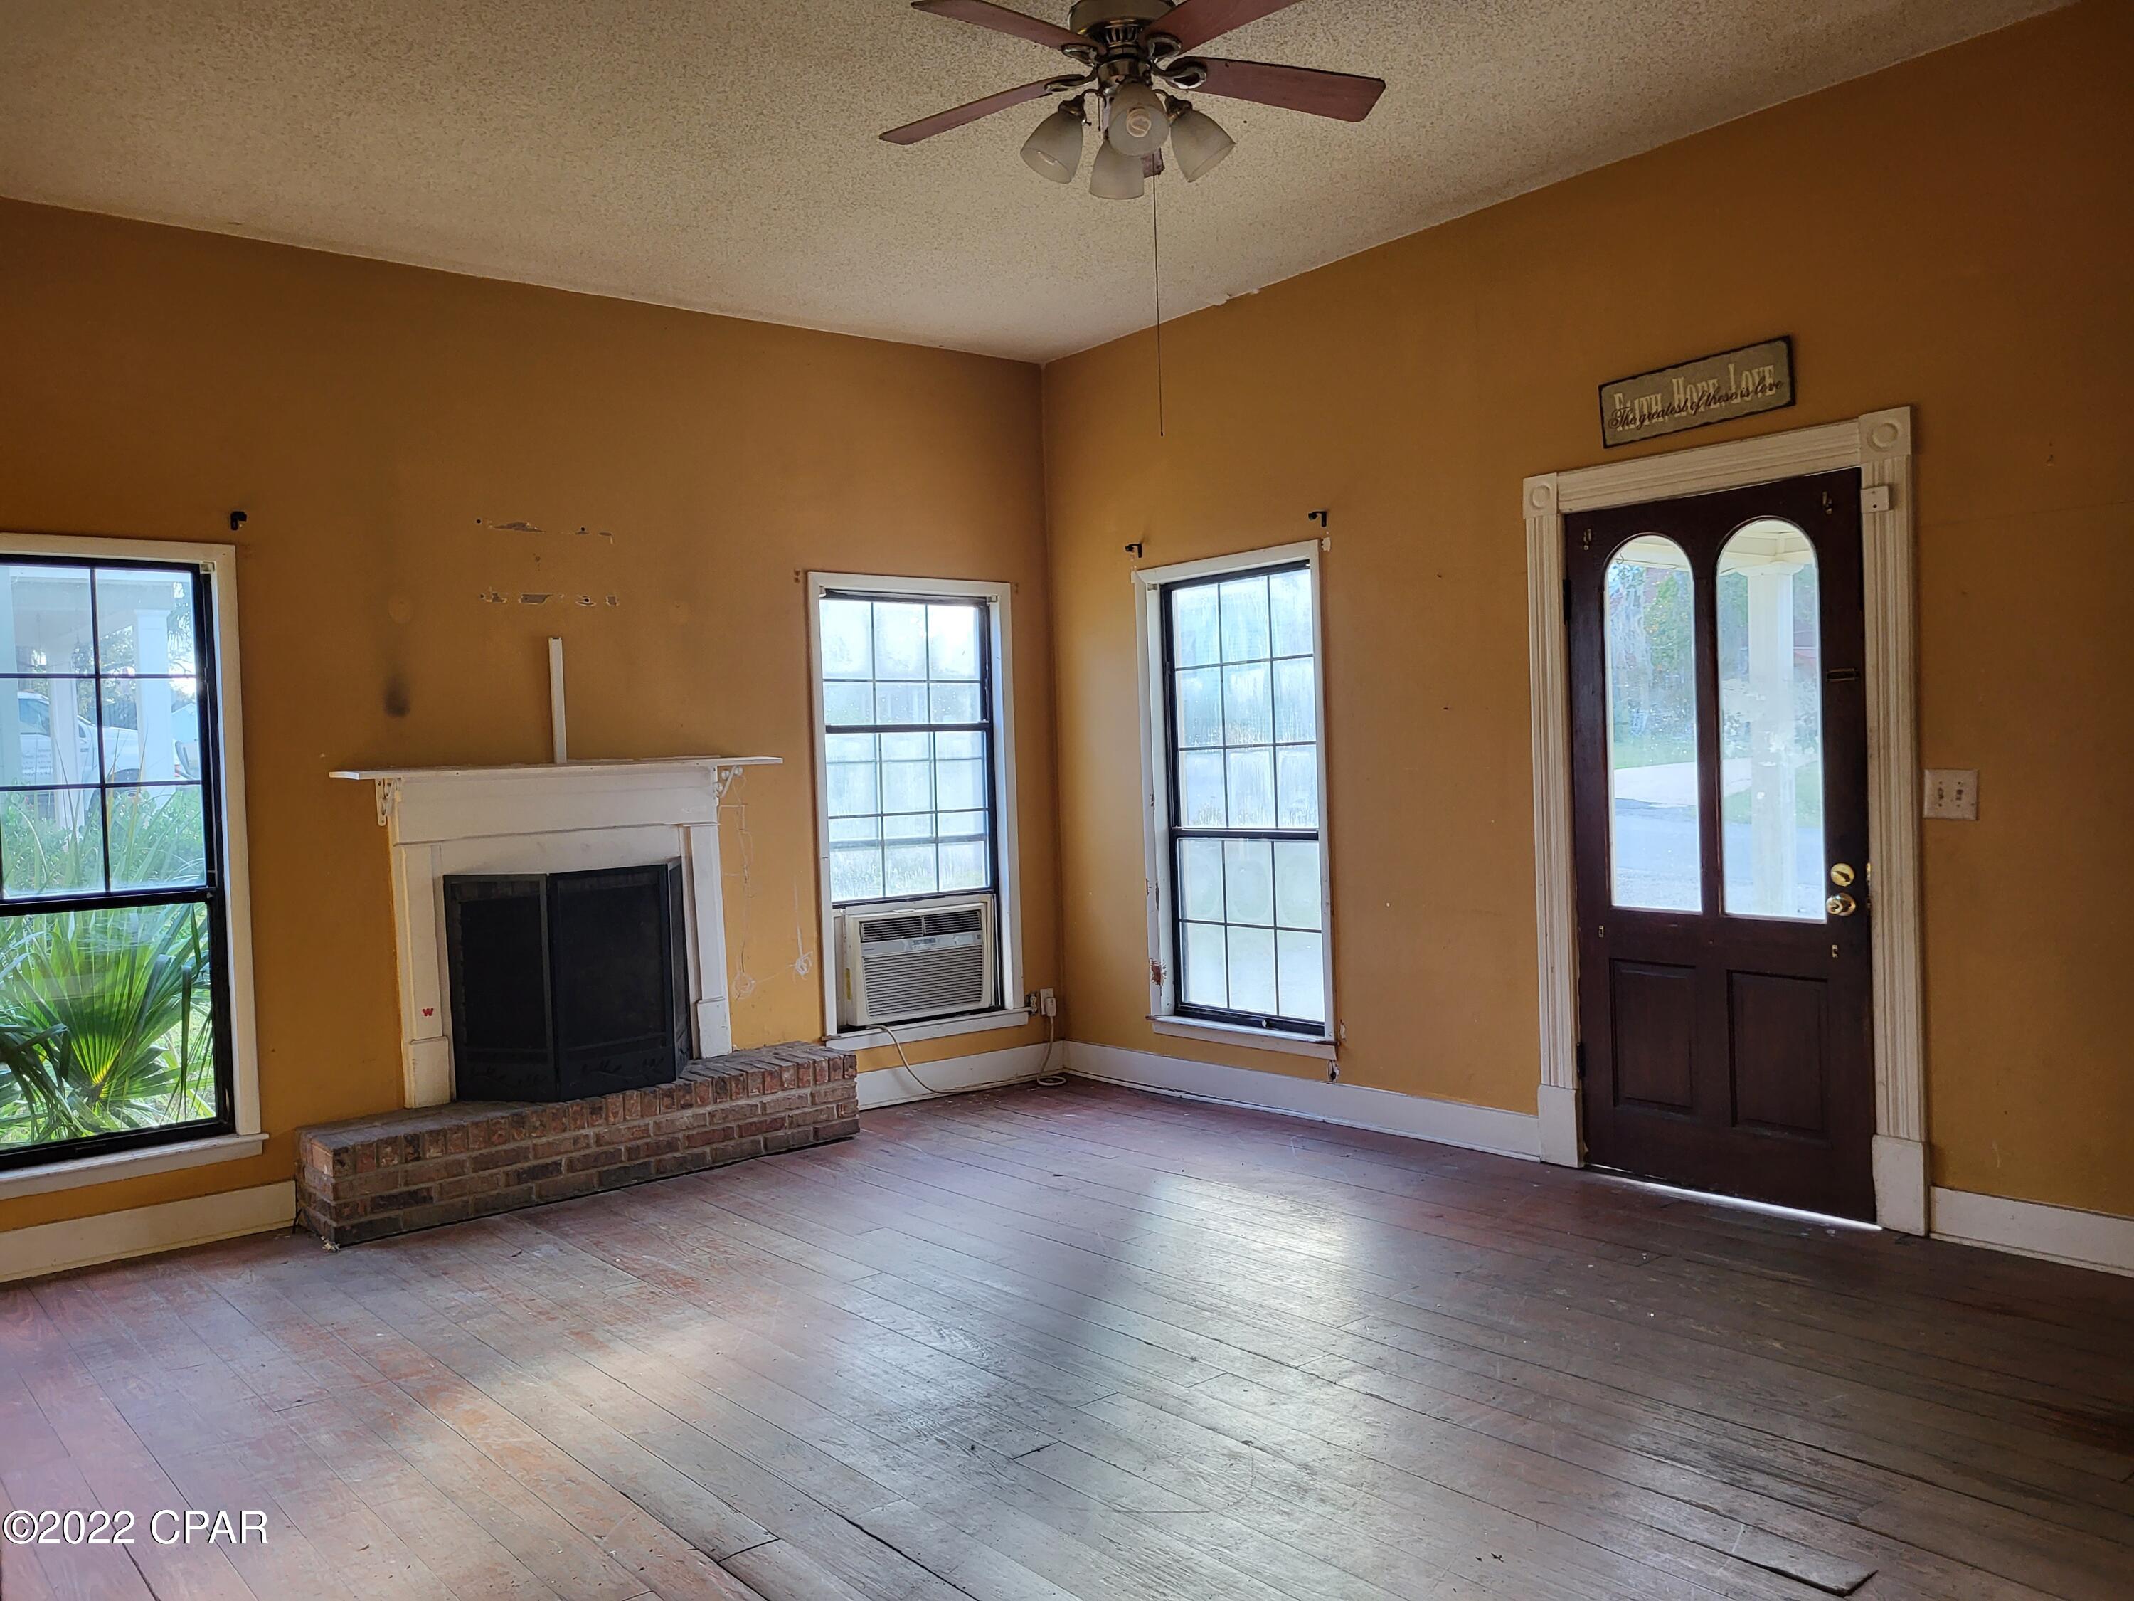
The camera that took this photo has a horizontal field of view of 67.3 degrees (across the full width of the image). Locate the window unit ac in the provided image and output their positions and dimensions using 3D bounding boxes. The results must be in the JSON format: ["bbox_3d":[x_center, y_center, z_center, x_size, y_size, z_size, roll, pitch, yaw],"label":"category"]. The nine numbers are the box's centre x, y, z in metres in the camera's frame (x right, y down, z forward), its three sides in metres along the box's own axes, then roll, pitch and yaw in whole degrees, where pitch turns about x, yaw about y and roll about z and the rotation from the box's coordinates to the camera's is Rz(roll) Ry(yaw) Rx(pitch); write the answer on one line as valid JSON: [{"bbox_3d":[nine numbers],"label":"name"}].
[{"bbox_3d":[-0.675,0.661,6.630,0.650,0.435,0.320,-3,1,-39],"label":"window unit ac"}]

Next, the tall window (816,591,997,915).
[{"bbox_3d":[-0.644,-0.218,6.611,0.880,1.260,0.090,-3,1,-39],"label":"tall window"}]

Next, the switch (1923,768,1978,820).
[{"bbox_3d":[2.298,-0.014,4.171,0.012,0.124,0.127,-3,1,-39],"label":"switch"}]

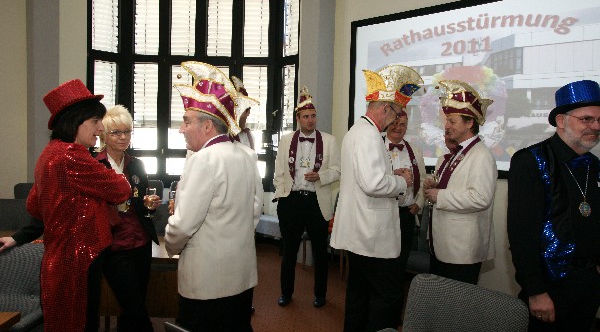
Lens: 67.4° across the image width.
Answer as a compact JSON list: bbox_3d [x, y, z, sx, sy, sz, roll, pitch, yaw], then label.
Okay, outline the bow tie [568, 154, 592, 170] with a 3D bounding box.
[{"bbox_3d":[1.220,-0.014,1.950,0.125,0.065,0.040,1,4,-13],"label":"bow tie"}]

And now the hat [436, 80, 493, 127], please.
[{"bbox_3d":[1.125,-0.424,3.050,0.340,0.290,0.220,2,3,4],"label":"hat"}]

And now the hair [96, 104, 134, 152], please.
[{"bbox_3d":[-1.071,-0.221,2.620,0.210,0.260,0.230,-1,4,-36],"label":"hair"}]

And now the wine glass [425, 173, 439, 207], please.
[{"bbox_3d":[0.836,0.139,2.850,0.068,0.205,0.068,5,3,0],"label":"wine glass"}]

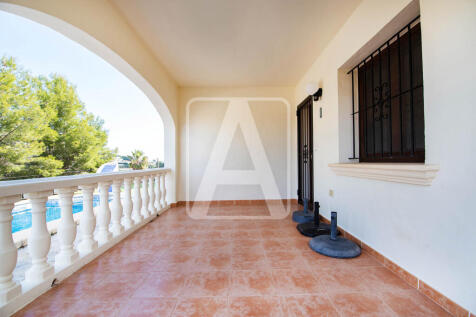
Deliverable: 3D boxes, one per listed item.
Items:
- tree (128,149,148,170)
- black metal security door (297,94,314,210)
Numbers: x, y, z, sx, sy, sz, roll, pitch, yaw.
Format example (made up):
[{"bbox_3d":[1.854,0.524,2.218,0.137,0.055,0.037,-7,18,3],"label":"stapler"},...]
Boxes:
[{"bbox_3d":[-9.000,0.450,18.000,1.900,2.400,1.900,0,-1,0],"label":"tree"},{"bbox_3d":[1.275,-0.083,3.780,0.090,2.080,0.870,0,-1,0],"label":"black metal security door"}]

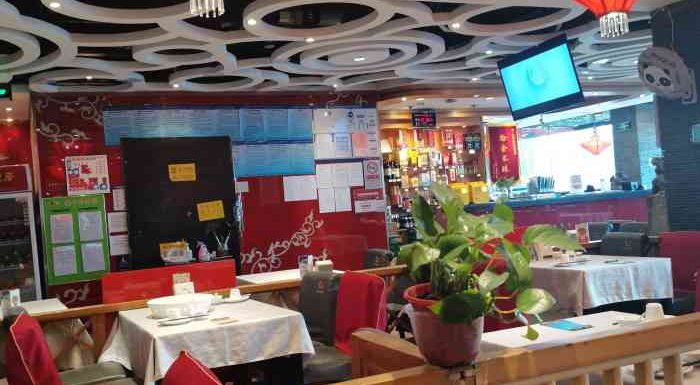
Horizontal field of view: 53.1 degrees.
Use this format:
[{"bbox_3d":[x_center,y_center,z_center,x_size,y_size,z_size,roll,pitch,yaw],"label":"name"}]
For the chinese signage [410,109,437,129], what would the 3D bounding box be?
[{"bbox_3d":[1.078,-1.054,10.004,0.398,0.262,0.050,-4,-1,-27],"label":"chinese signage"}]

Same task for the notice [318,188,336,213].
[{"bbox_3d":[-0.267,0.102,8.593,0.213,0.298,0.010,-4,-1,-27],"label":"notice"}]

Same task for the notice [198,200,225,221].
[{"bbox_3d":[-1.522,0.203,7.679,0.277,0.195,0.010,-9,0,-25],"label":"notice"}]

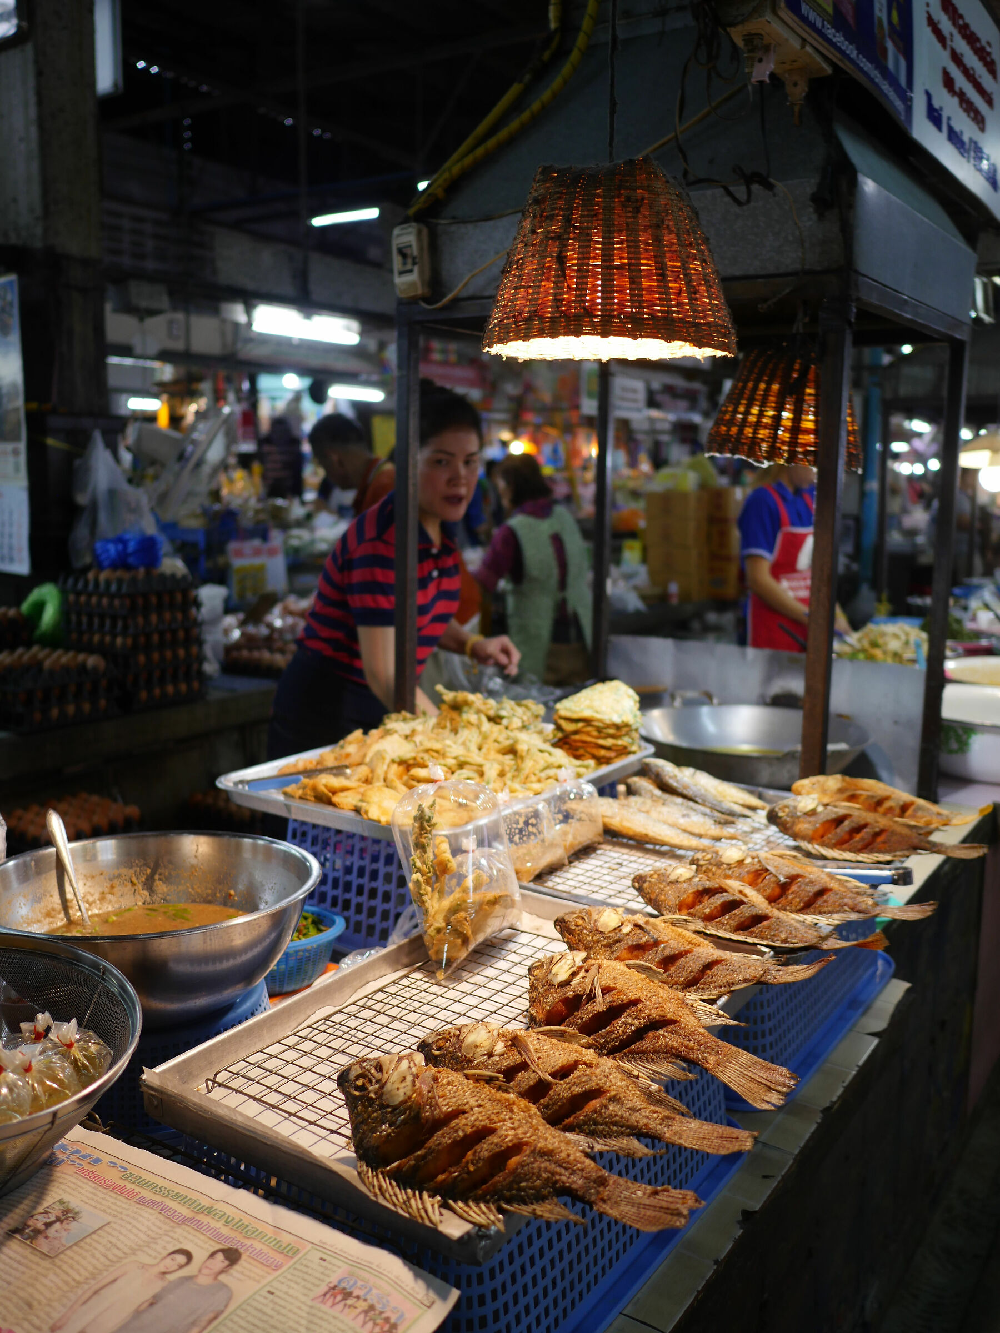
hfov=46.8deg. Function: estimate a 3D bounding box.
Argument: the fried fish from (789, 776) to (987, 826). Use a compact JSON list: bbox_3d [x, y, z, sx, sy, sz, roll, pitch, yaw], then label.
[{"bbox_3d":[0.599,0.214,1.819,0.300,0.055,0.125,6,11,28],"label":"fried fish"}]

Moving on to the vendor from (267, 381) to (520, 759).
[{"bbox_3d":[-0.230,0.218,2.231,0.540,1.485,0.490,7,12,33],"label":"vendor"}]

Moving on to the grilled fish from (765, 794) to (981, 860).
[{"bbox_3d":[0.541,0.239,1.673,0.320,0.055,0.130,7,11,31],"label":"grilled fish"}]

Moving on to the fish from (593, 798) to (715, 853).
[{"bbox_3d":[0.201,0.220,1.586,0.255,0.050,0.060,12,13,37],"label":"fish"}]

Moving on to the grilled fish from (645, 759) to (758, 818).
[{"bbox_3d":[0.301,0.190,1.744,0.055,0.050,0.257,-5,16,-34],"label":"grilled fish"}]

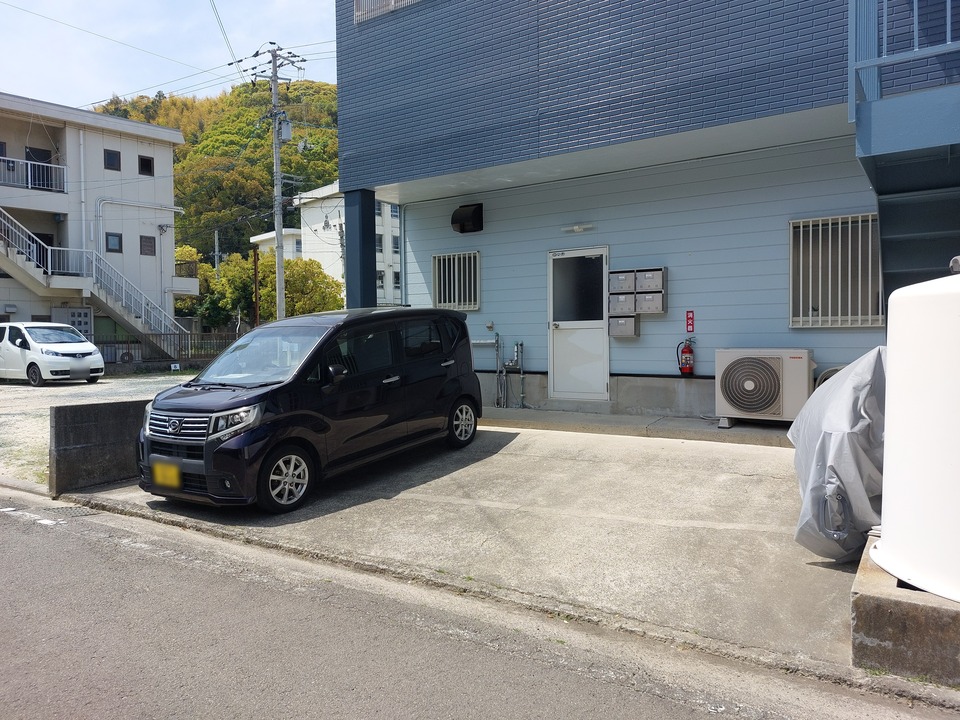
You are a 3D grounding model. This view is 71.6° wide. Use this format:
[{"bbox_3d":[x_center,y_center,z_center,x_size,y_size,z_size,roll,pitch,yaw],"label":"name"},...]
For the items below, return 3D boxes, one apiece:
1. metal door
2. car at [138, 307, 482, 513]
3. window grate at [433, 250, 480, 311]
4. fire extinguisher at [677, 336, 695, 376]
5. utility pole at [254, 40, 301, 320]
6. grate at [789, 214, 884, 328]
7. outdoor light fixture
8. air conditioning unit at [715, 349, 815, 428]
[{"bbox_3d":[1.264,-0.450,8.496,0.840,1.912,0.080,1,1,34],"label":"metal door"},{"bbox_3d":[-1.510,0.293,6.581,1.475,1.630,3.395,0,6,34],"label":"car"},{"bbox_3d":[-0.337,-1.109,9.479,0.767,0.782,0.100,1,1,34],"label":"window grate"},{"bbox_3d":[2.353,-0.038,7.591,0.200,0.450,0.150,1,1,34],"label":"fire extinguisher"},{"bbox_3d":[-8.326,-6.293,27.896,2.100,13.500,1.300,-1,1,-17],"label":"utility pole"},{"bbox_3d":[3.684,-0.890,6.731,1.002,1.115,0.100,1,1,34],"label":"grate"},{"bbox_3d":[1.244,-1.646,8.377,0.442,0.064,0.090,1,1,34],"label":"outdoor light fixture"},{"bbox_3d":[2.819,0.294,6.607,0.841,0.784,0.330,1,1,34],"label":"air conditioning unit"}]

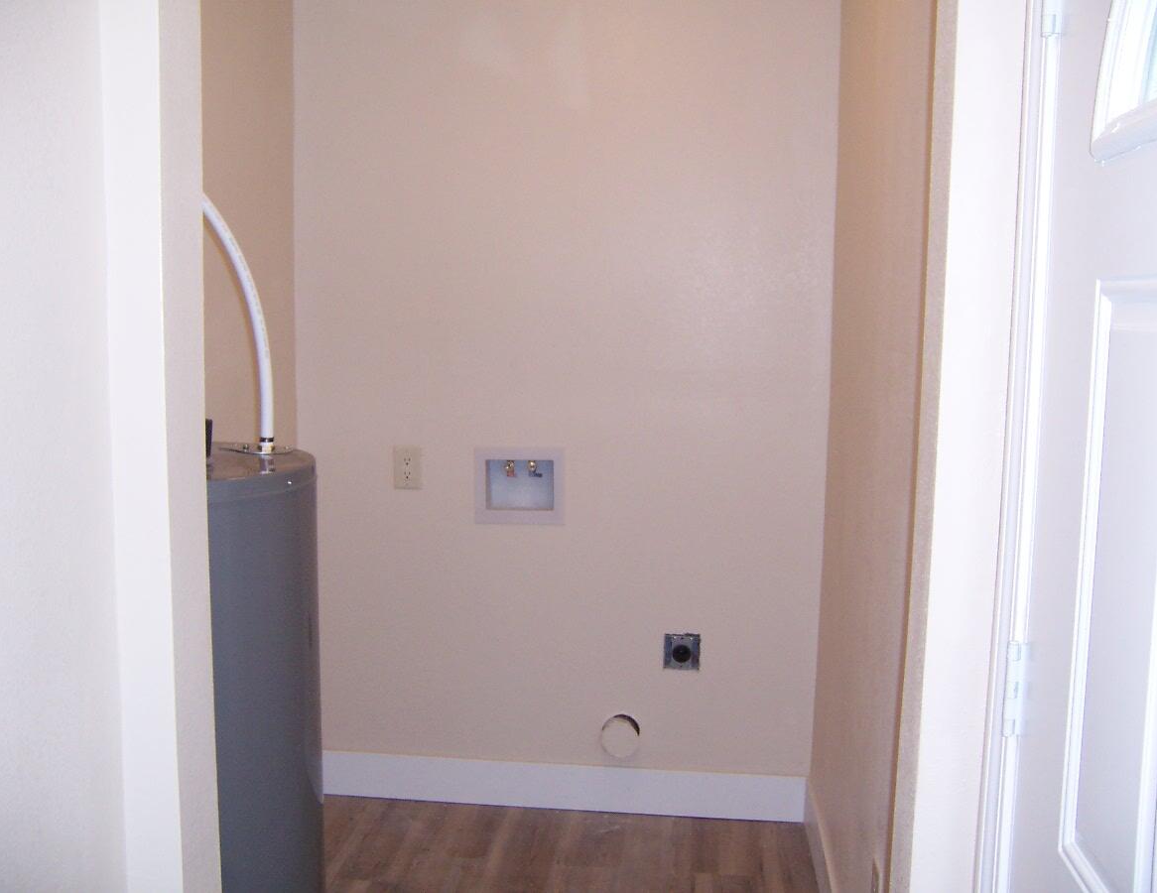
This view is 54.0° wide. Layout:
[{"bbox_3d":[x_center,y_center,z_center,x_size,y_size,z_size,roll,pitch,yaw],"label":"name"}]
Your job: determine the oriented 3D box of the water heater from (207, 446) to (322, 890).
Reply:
[{"bbox_3d":[-0.730,0.579,2.057,0.490,1.115,0.490,2,7,6],"label":"water heater"}]

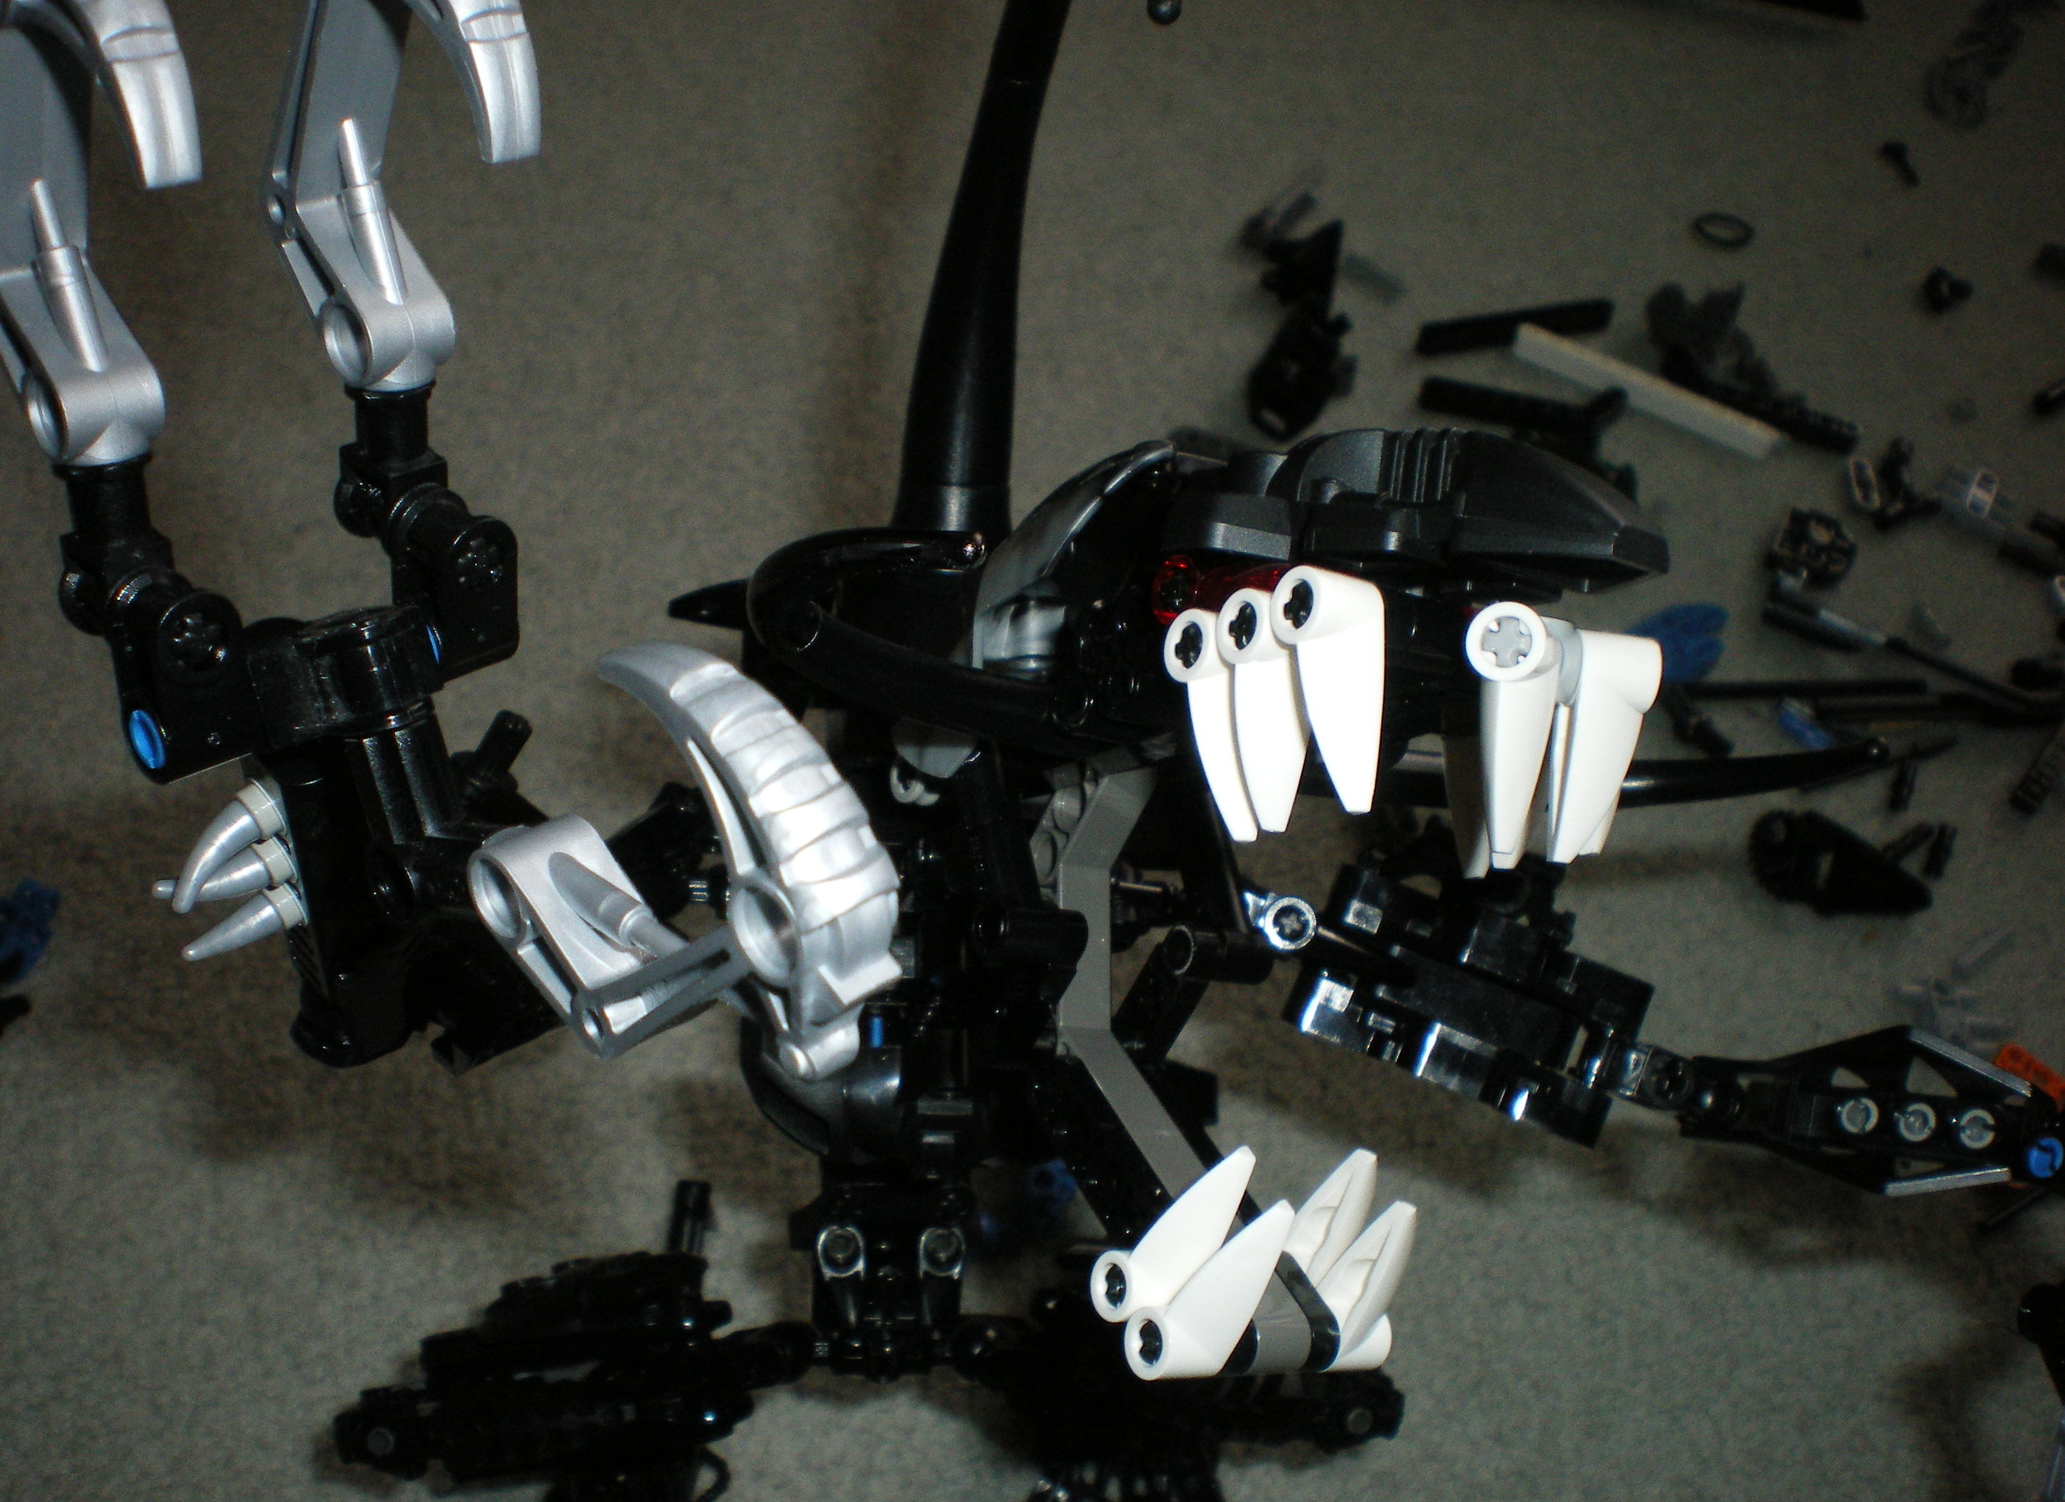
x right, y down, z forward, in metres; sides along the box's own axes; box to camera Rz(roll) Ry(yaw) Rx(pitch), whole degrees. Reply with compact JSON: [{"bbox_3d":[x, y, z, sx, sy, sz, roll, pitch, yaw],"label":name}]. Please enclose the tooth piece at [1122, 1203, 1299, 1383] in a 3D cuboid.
[{"bbox_3d":[0.019,0.055,0.220,0.008,0.023,0.007,9,31,-36],"label":"tooth piece"}]

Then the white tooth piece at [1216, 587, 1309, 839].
[{"bbox_3d":[0.023,-0.004,0.214,0.008,0.023,0.007,7,-3,-34],"label":"white tooth piece"}]

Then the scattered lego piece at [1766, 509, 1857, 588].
[{"bbox_3d":[0.213,-0.055,0.588,0.023,0.013,0.021,11,45,10],"label":"scattered lego piece"}]

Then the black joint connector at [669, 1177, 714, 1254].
[{"bbox_3d":[-0.053,0.072,0.332,0.005,0.005,0.013,14,81,1],"label":"black joint connector"}]

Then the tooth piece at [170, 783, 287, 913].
[{"bbox_3d":[-0.080,0.010,0.212,0.014,0.007,0.005,-38,13,-14],"label":"tooth piece"}]

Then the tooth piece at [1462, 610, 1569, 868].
[{"bbox_3d":[0.045,-0.002,0.204,0.008,0.025,0.008,3,0,15],"label":"tooth piece"}]

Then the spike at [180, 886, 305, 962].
[{"bbox_3d":[-0.081,0.018,0.220,0.014,0.006,0.005,-26,50,-14],"label":"spike"}]

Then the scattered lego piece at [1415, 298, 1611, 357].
[{"bbox_3d":[0.161,-0.142,0.719,0.068,0.008,0.008,-10,46,-14],"label":"scattered lego piece"}]

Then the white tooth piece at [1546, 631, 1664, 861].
[{"bbox_3d":[0.054,0.000,0.203,0.008,0.025,0.008,-1,15,-12],"label":"white tooth piece"}]

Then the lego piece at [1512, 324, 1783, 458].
[{"bbox_3d":[0.198,-0.116,0.695,0.092,0.008,0.008,29,50,23],"label":"lego piece"}]

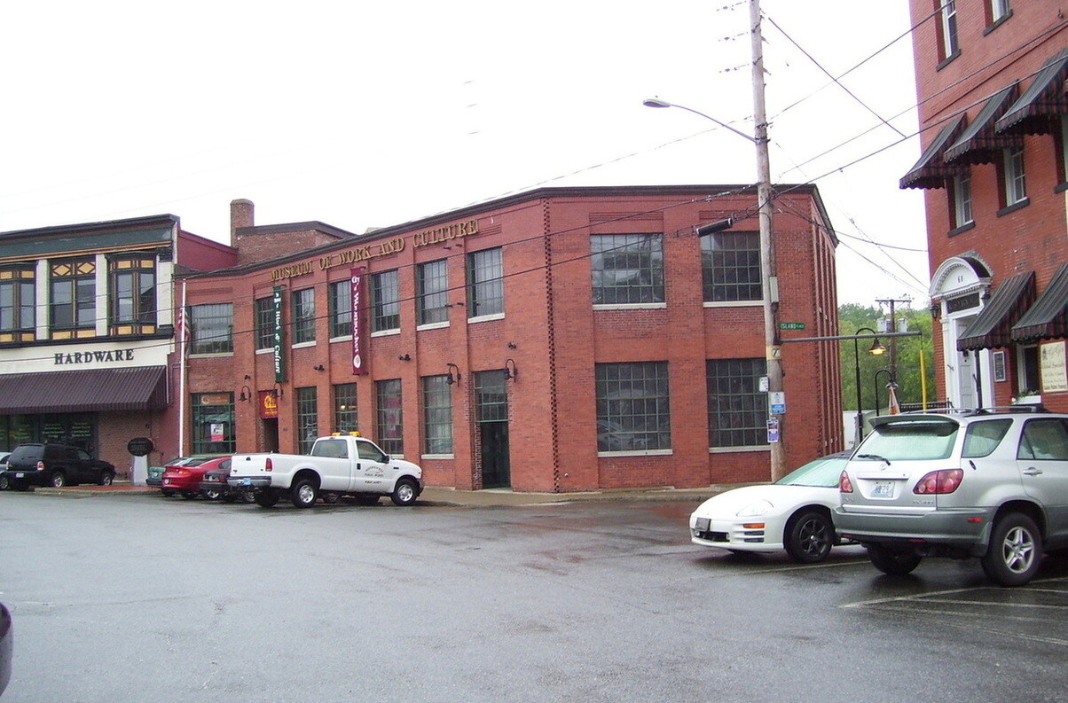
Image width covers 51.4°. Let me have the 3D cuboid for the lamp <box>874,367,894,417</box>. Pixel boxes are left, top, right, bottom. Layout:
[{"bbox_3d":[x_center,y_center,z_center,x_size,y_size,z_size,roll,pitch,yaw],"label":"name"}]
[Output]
[{"bbox_3d":[14.361,2.973,44.847,0.900,4.450,0.470,-3,-4,19],"label":"lamp"}]

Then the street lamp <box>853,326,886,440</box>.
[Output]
[{"bbox_3d":[9.496,1.562,30.847,0.900,4.450,0.470,-3,-4,19],"label":"street lamp"}]

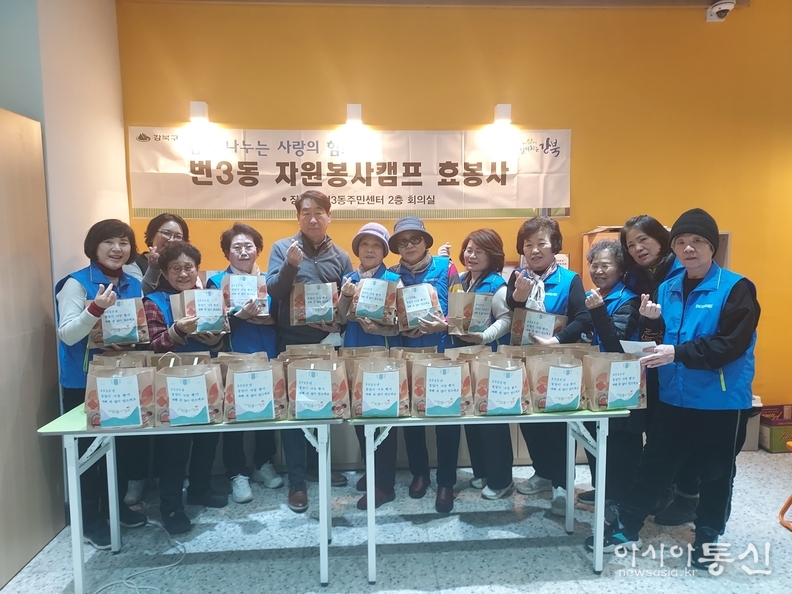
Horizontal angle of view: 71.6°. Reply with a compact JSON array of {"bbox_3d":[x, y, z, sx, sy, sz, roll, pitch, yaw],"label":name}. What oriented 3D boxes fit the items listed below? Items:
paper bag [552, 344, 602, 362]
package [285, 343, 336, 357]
[{"bbox_3d":[0.873,0.350,2.699,0.250,0.220,0.140,-1,6,-5],"label":"paper bag"},{"bbox_3d":[-0.408,0.363,2.623,0.250,0.235,0.130,-1,7,-4],"label":"package"}]

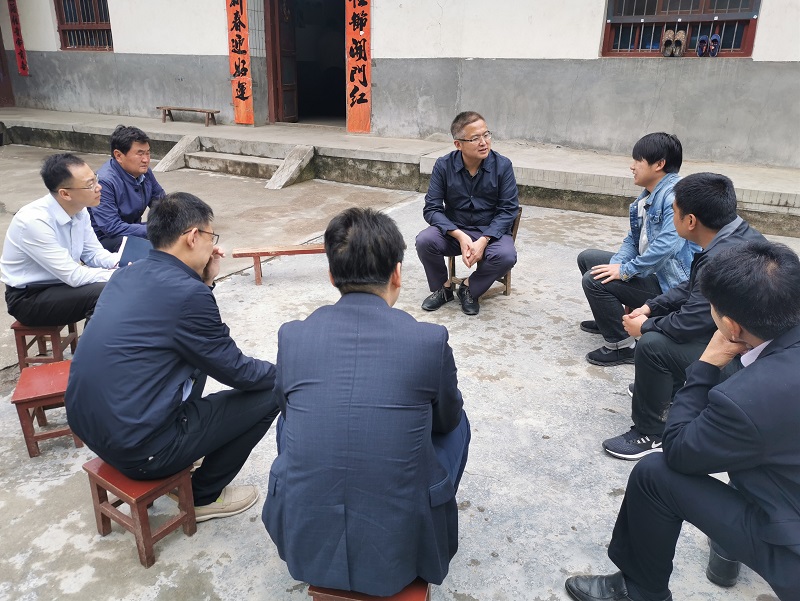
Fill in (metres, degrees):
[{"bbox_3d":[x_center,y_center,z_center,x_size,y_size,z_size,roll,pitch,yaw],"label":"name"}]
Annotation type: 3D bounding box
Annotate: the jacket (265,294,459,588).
[{"bbox_3d":[-0.079,0.288,1.589,0.490,0.650,0.510,2,20,3],"label":"jacket"}]

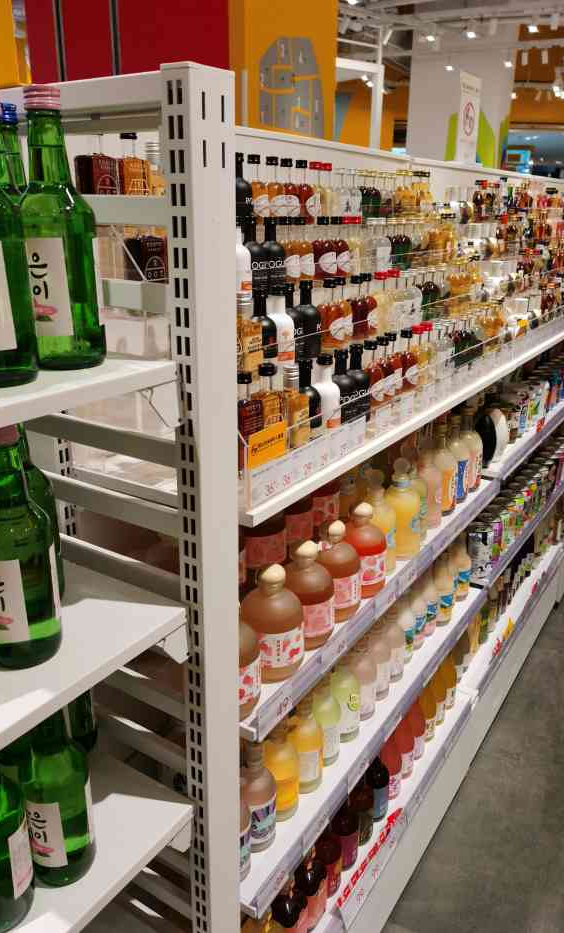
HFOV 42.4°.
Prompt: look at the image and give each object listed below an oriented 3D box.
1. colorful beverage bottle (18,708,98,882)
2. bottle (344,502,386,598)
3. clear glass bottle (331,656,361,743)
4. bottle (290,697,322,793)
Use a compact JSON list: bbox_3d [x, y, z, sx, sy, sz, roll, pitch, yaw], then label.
[{"bbox_3d":[-0.212,0.288,0.677,0.064,0.212,0.064,13,23,30],"label":"colorful beverage bottle"},{"bbox_3d":[0.127,0.127,1.153,0.080,0.149,0.080,1,20,0],"label":"bottle"},{"bbox_3d":[0.110,0.375,1.234,0.051,0.193,0.051,1,20,0],"label":"clear glass bottle"},{"bbox_3d":[0.039,0.412,1.127,0.051,0.193,0.051,1,20,0],"label":"bottle"}]

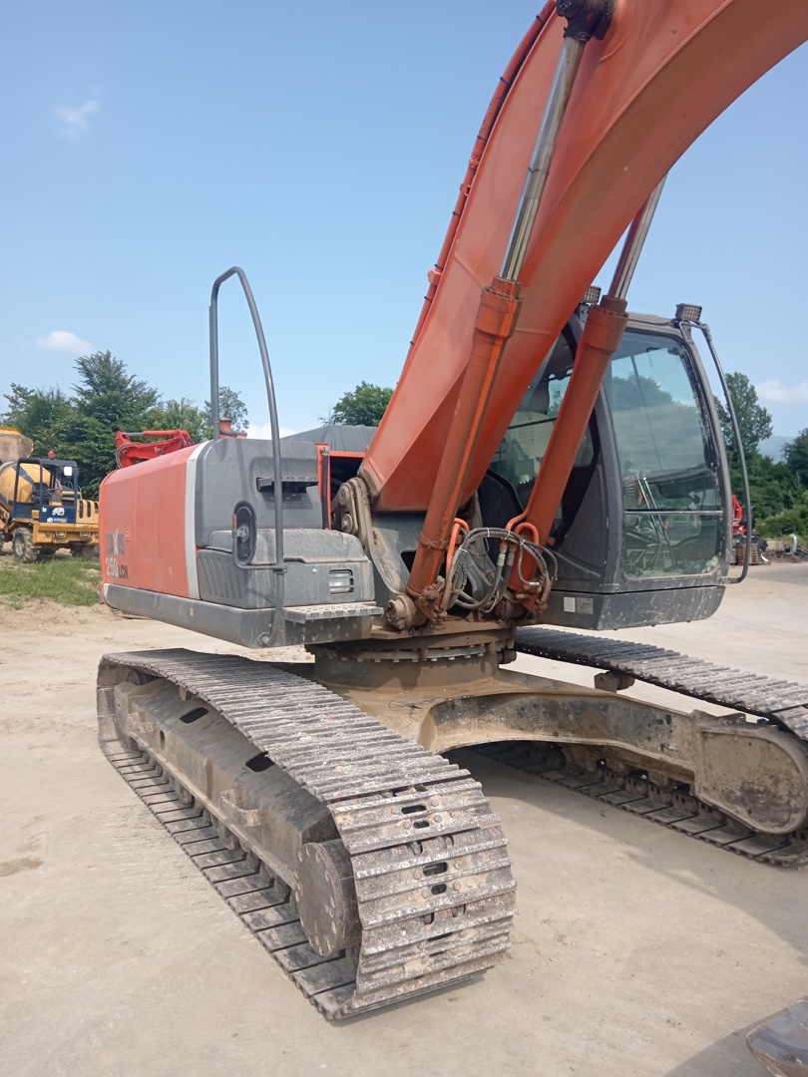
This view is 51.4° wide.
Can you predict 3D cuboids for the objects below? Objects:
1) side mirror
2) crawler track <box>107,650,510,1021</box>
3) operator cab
[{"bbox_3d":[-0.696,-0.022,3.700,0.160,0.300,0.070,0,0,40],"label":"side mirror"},{"bbox_3d":[-1.003,1.189,4.727,0.600,0.920,4.650,-1,0,-30],"label":"crawler track"},{"bbox_3d":[1.004,-0.458,5.274,1.060,1.880,1.850,-1,0,-33],"label":"operator cab"}]

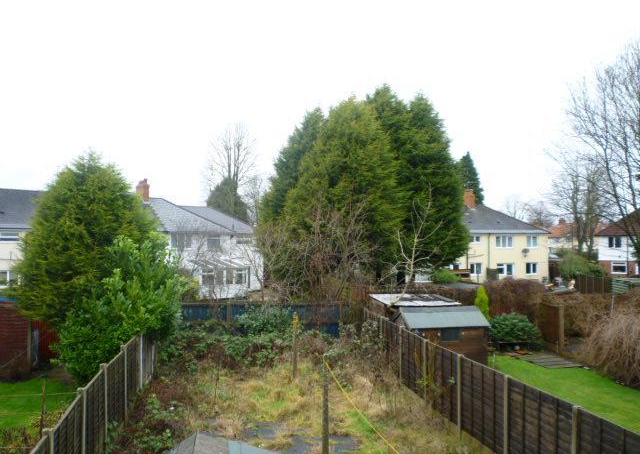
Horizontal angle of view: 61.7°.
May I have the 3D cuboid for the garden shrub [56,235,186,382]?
[{"bbox_3d":[-6.474,2.561,17.400,4.100,4.700,3.400,0,-1,-11],"label":"garden shrub"}]

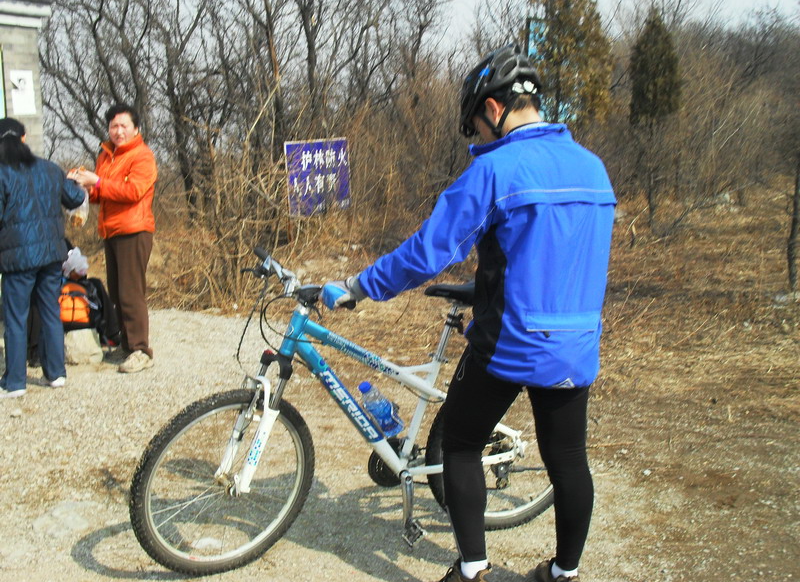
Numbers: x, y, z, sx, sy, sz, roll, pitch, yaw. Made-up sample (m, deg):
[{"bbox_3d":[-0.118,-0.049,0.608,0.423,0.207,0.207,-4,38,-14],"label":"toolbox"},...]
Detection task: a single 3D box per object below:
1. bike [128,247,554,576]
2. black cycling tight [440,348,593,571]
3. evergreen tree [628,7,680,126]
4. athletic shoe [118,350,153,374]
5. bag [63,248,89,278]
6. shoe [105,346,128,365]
[{"bbox_3d":[-0.072,0.417,3.411,1.720,1.060,0.620,-3,13,-23],"label":"bike"},{"bbox_3d":[0.384,0.492,3.200,0.400,0.800,0.370,-7,13,-37],"label":"black cycling tight"},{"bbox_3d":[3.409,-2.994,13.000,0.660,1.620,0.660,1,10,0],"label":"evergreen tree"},{"bbox_3d":[-1.623,0.435,5.980,0.250,0.110,0.095,-8,14,-41],"label":"athletic shoe"},{"bbox_3d":[-2.103,-0.185,6.300,0.180,0.190,0.160,-2,11,-15],"label":"bag"},{"bbox_3d":[-1.755,0.394,6.185,0.265,0.105,0.100,-8,13,-40],"label":"shoe"}]

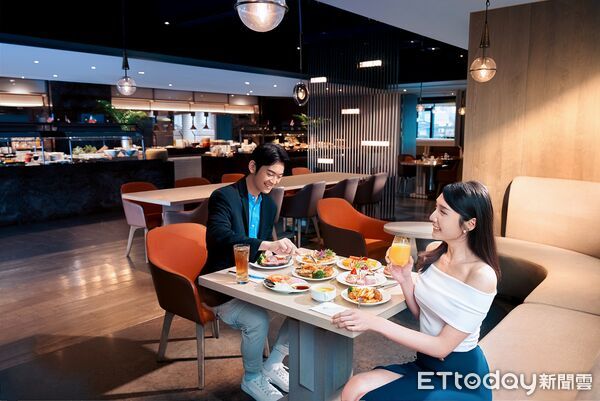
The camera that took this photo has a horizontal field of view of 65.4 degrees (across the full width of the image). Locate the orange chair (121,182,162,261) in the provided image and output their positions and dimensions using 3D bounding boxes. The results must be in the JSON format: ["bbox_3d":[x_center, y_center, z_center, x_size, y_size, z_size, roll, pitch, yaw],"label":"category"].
[{"bbox_3d":[-1.661,0.232,5.322,0.565,0.820,0.570,7,11,41],"label":"orange chair"}]

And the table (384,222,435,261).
[{"bbox_3d":[0.867,0.565,3.346,0.550,0.750,0.550,7,11,41],"label":"table"}]

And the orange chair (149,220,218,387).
[{"bbox_3d":[-0.544,0.580,2.838,0.565,0.820,0.570,7,11,41],"label":"orange chair"}]

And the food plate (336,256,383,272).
[{"bbox_3d":[0.296,0.312,2.326,0.233,0.050,0.233,0,8,0],"label":"food plate"}]

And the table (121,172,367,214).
[{"bbox_3d":[-0.406,0.146,6.263,0.951,0.750,3.638,7,11,41],"label":"table"}]

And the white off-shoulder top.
[{"bbox_3d":[0.523,0.356,1.570,0.225,0.280,0.345,-4,9,-25],"label":"white off-shoulder top"}]

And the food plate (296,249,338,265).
[{"bbox_3d":[0.089,0.283,2.310,0.208,0.055,0.208,0,8,0],"label":"food plate"}]

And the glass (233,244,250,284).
[{"bbox_3d":[-0.248,0.275,1.997,0.072,0.158,0.072,0,8,0],"label":"glass"}]

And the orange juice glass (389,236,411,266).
[{"bbox_3d":[0.356,0.183,1.660,0.077,0.110,0.077,0,8,0],"label":"orange juice glass"}]

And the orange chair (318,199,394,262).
[{"bbox_3d":[0.484,0.432,3.957,0.580,0.840,0.570,7,11,41],"label":"orange chair"}]

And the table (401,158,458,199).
[{"bbox_3d":[2.833,-0.457,10.377,0.860,0.750,0.880,7,11,41],"label":"table"}]

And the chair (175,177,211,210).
[{"bbox_3d":[-1.165,0.147,5.965,0.580,0.840,0.570,7,11,41],"label":"chair"}]

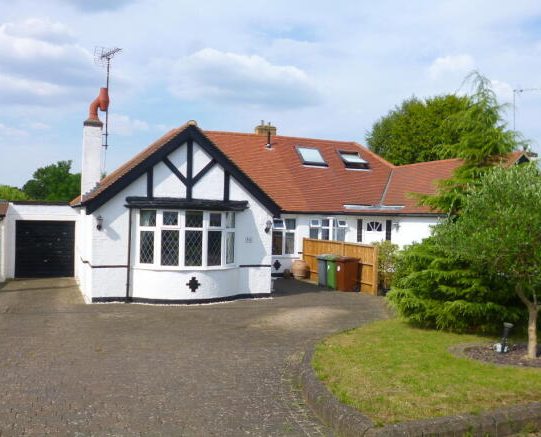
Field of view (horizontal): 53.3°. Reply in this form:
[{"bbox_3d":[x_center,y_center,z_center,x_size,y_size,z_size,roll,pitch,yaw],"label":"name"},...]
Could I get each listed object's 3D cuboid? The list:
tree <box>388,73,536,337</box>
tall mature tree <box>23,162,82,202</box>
[{"bbox_3d":[4.347,-0.367,12.200,3.400,5.700,3.400,1,0,0],"label":"tree"},{"bbox_3d":[-23.252,-2.022,58.000,6.800,8.440,6.500,1,0,0],"label":"tall mature tree"}]

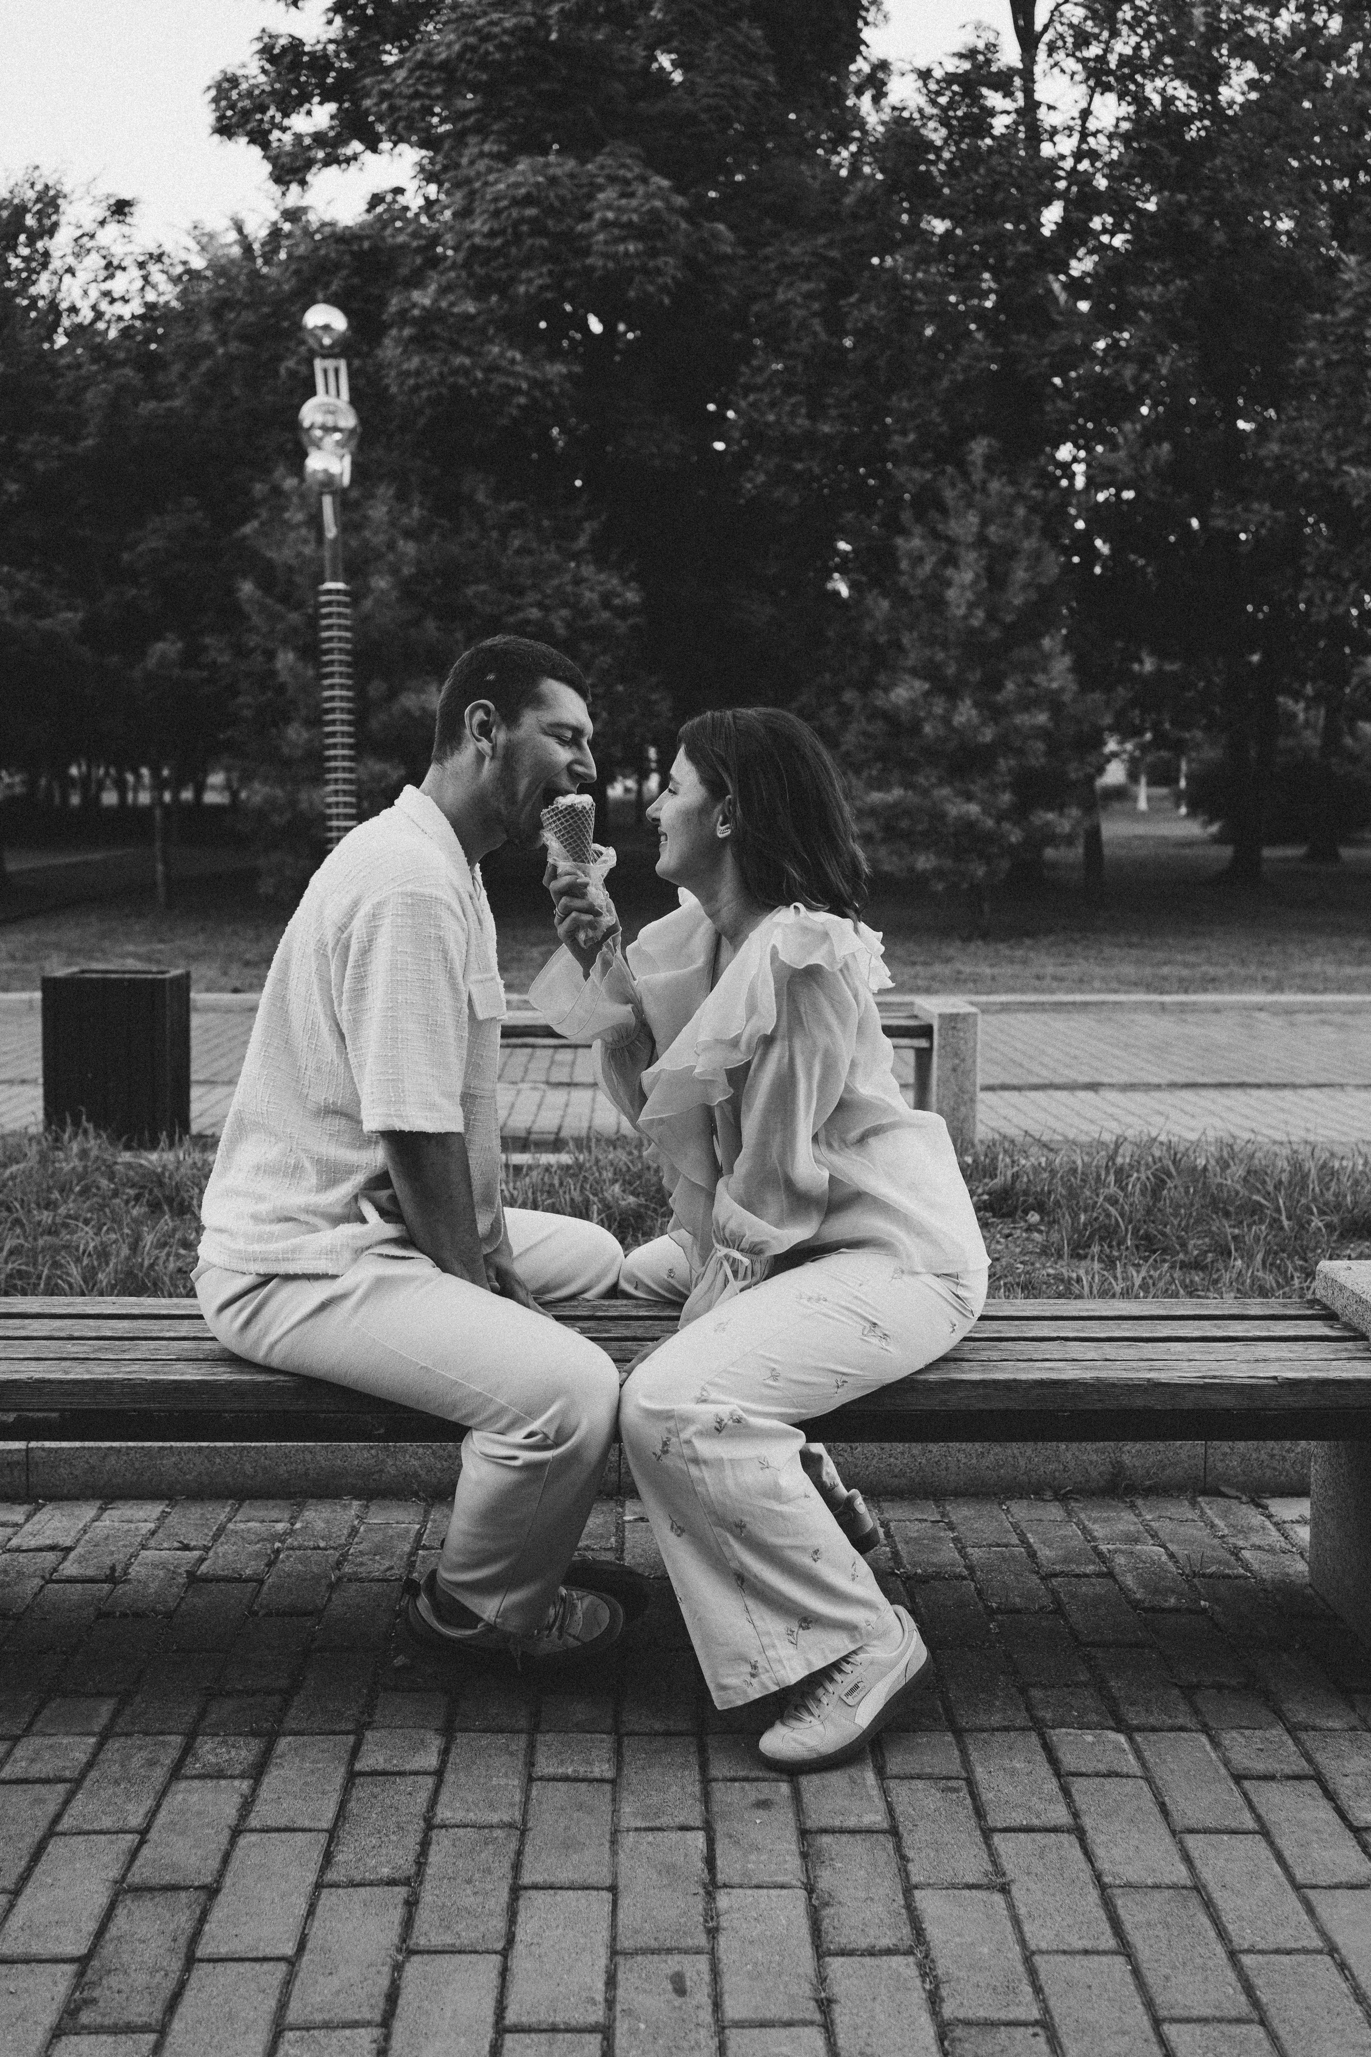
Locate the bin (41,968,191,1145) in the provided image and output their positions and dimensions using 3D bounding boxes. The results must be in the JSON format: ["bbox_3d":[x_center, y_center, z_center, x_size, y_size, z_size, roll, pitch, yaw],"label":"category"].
[{"bbox_3d":[-1.754,0.091,6.220,0.380,0.525,0.325,0,7,1],"label":"bin"}]

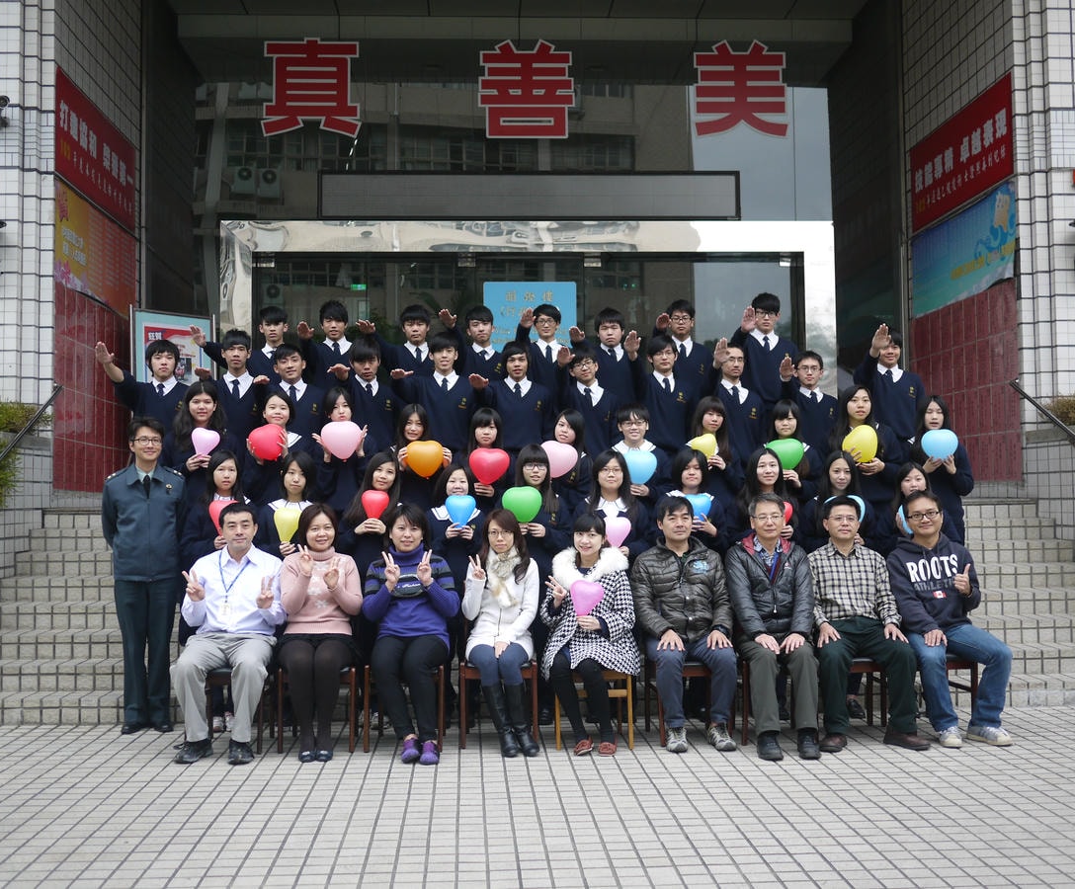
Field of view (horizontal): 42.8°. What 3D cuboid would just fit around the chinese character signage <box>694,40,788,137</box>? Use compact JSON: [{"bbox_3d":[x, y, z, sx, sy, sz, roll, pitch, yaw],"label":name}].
[{"bbox_3d":[2.037,-3.554,13.675,0.946,0.981,0.050,-1,-2,-3],"label":"chinese character signage"}]

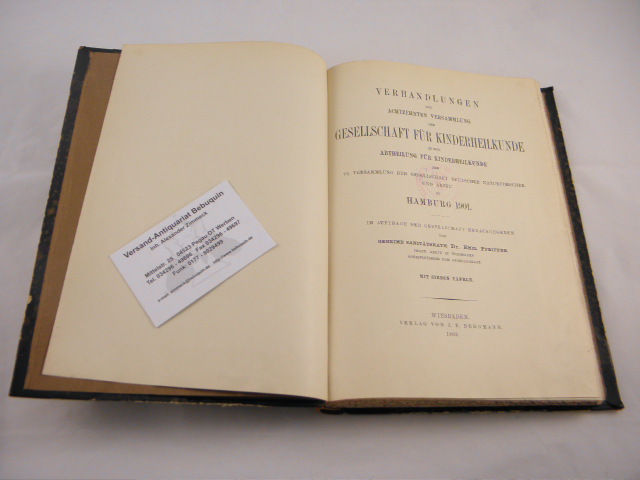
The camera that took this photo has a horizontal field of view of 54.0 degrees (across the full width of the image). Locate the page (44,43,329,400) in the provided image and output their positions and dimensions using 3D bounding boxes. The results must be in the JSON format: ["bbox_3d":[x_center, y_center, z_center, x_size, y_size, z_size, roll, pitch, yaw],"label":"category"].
[{"bbox_3d":[-0.070,-0.021,0.400,0.153,0.020,0.233,3,64,-3],"label":"page"}]

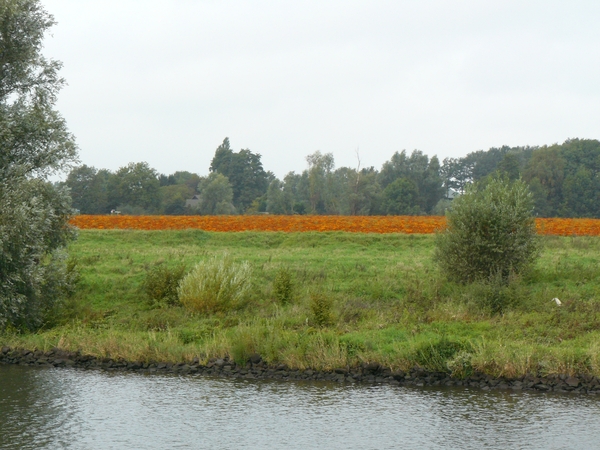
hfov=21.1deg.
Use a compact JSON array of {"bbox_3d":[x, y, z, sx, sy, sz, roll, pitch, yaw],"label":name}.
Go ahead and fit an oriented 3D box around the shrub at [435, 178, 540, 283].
[{"bbox_3d":[6.940,0.240,60.000,3.800,4.050,3.600,0,0,0],"label":"shrub"}]

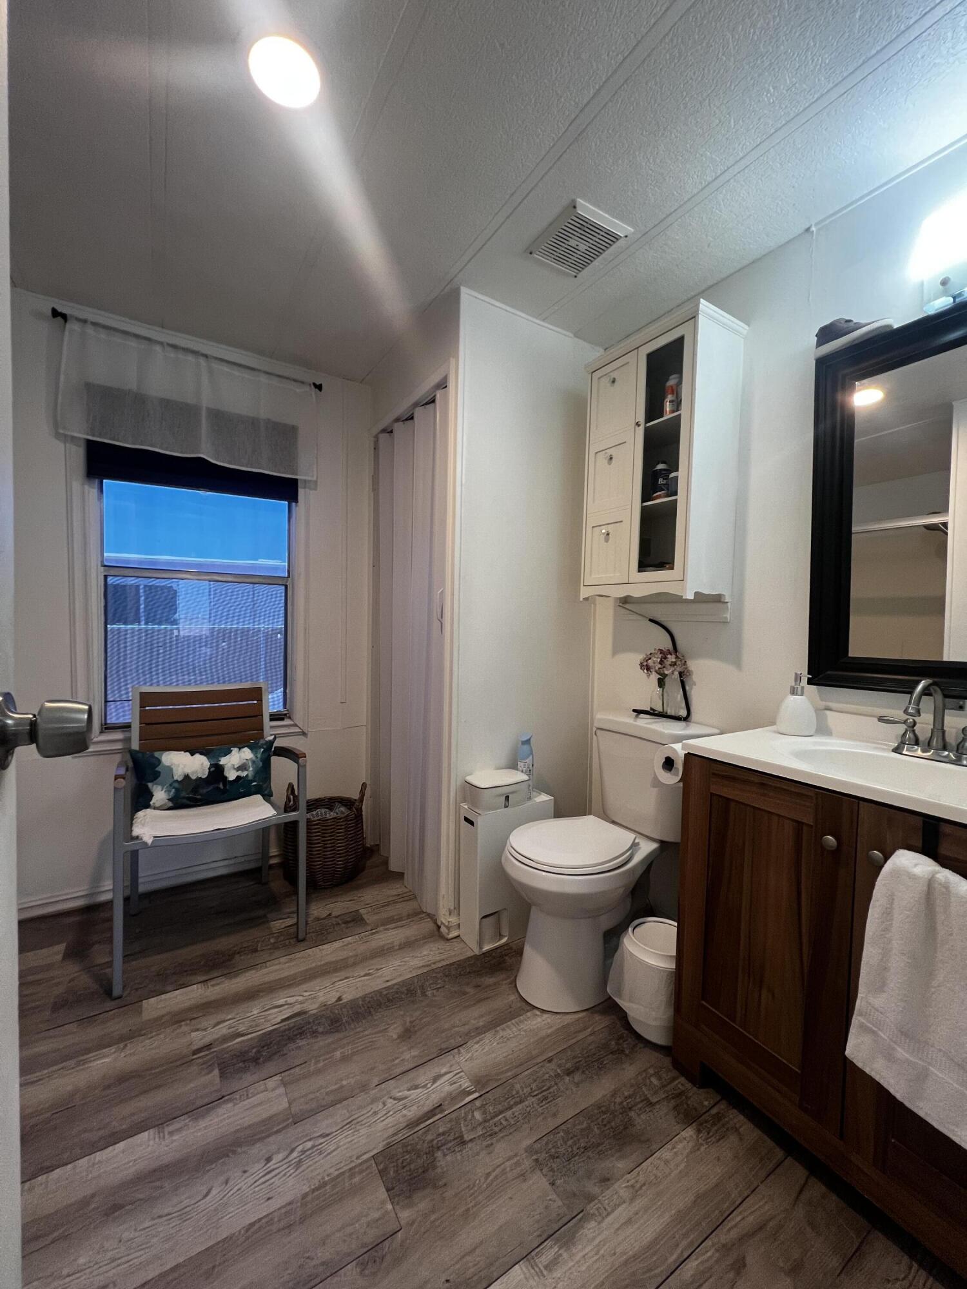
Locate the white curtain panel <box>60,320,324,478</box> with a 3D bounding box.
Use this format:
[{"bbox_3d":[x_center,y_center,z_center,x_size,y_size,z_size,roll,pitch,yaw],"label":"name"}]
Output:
[{"bbox_3d":[-1.188,-0.996,2.045,0.953,0.445,0.060,0,3,-32],"label":"white curtain panel"}]

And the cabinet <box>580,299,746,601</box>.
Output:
[{"bbox_3d":[0.598,-0.587,1.684,0.260,0.878,0.462,0,3,-34],"label":"cabinet"}]

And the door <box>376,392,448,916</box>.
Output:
[{"bbox_3d":[-0.343,0.019,2.165,0.075,2.056,0.797,0,3,-32],"label":"door"}]

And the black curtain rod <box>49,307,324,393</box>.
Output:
[{"bbox_3d":[-1.173,-1.226,2.034,0.993,0.035,0.075,0,3,-32],"label":"black curtain rod"}]

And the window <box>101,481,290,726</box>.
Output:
[{"bbox_3d":[-1.245,-0.198,2.155,0.722,1.097,0.070,0,3,-32],"label":"window"}]

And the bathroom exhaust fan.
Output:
[{"bbox_3d":[0.284,-1.214,1.468,0.215,0.030,0.234,0,3,-34],"label":"bathroom exhaust fan"}]

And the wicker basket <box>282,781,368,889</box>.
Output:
[{"bbox_3d":[-0.730,0.845,2.251,0.375,0.400,0.370,0,3,-32],"label":"wicker basket"}]

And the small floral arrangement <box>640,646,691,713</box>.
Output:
[{"bbox_3d":[0.624,0.119,1.676,0.150,0.230,0.175,0,3,-34],"label":"small floral arrangement"}]

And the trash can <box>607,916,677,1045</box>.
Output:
[{"bbox_3d":[0.522,0.982,1.434,0.210,0.255,0.210,1,2,0],"label":"trash can"}]

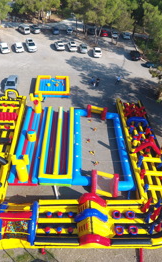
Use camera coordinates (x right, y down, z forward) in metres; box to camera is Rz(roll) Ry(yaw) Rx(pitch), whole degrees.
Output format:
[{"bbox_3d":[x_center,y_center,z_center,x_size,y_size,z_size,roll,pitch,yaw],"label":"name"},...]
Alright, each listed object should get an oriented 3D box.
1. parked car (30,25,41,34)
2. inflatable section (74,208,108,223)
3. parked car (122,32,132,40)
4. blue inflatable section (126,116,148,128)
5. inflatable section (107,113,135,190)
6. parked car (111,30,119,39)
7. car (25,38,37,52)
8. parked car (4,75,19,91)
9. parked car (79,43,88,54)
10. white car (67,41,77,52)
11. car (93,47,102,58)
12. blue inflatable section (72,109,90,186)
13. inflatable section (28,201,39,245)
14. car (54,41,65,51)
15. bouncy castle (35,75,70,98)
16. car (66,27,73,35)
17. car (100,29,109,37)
[{"bbox_3d":[-12.007,-26.806,52.822,1.795,1.532,4.423,-17,48,-15],"label":"parked car"},{"bbox_3d":[0.860,7.123,16.854,2.650,1.750,0.600,1,44,-1],"label":"inflatable section"},{"bbox_3d":[12.440,-26.200,55.160,1.680,1.410,4.090,5,42,5],"label":"parked car"},{"bbox_3d":[7.526,-0.937,26.962,2.750,1.950,0.620,0,44,-3],"label":"blue inflatable section"},{"bbox_3d":[4.400,1.650,24.350,1.900,1.000,12.400,0,42,-1],"label":"inflatable section"},{"bbox_3d":[9.270,-26.340,55.270,1.650,1.390,4.030,5,42,4],"label":"parked car"},{"bbox_3d":[-11.358,-19.585,45.930,1.770,1.480,4.700,-15,48,-13],"label":"car"},{"bbox_3d":[-11.516,-7.795,33.542,1.760,1.480,4.300,-2,44,-4],"label":"parked car"},{"bbox_3d":[0.590,-19.790,47.790,1.710,1.440,4.280,-4,42,-6],"label":"parked car"},{"bbox_3d":[-2.063,-19.790,46.631,1.780,1.530,4.250,-8,45,-11],"label":"white car"},{"bbox_3d":[3.750,-18.270,46.140,1.760,1.470,4.450,-2,42,-3],"label":"car"},{"bbox_3d":[-0.100,1.210,24.760,1.850,1.000,12.400,0,42,-1],"label":"blue inflatable section"},{"bbox_3d":[-4.034,7.900,17.557,0.570,1.600,3.450,-1,44,-3],"label":"inflatable section"},{"bbox_3d":[-4.887,-20.253,47.321,1.770,1.460,4.400,-7,45,-10],"label":"car"},{"bbox_3d":[-4.724,-7.770,34.911,5.750,0.950,5.300,-1,46,0],"label":"bouncy castle"},{"bbox_3d":[-2.817,-25.793,51.823,1.720,1.450,4.100,-2,46,-1],"label":"car"},{"bbox_3d":[6.470,-27.328,55.859,1.740,1.480,4.100,1,44,-1],"label":"car"}]

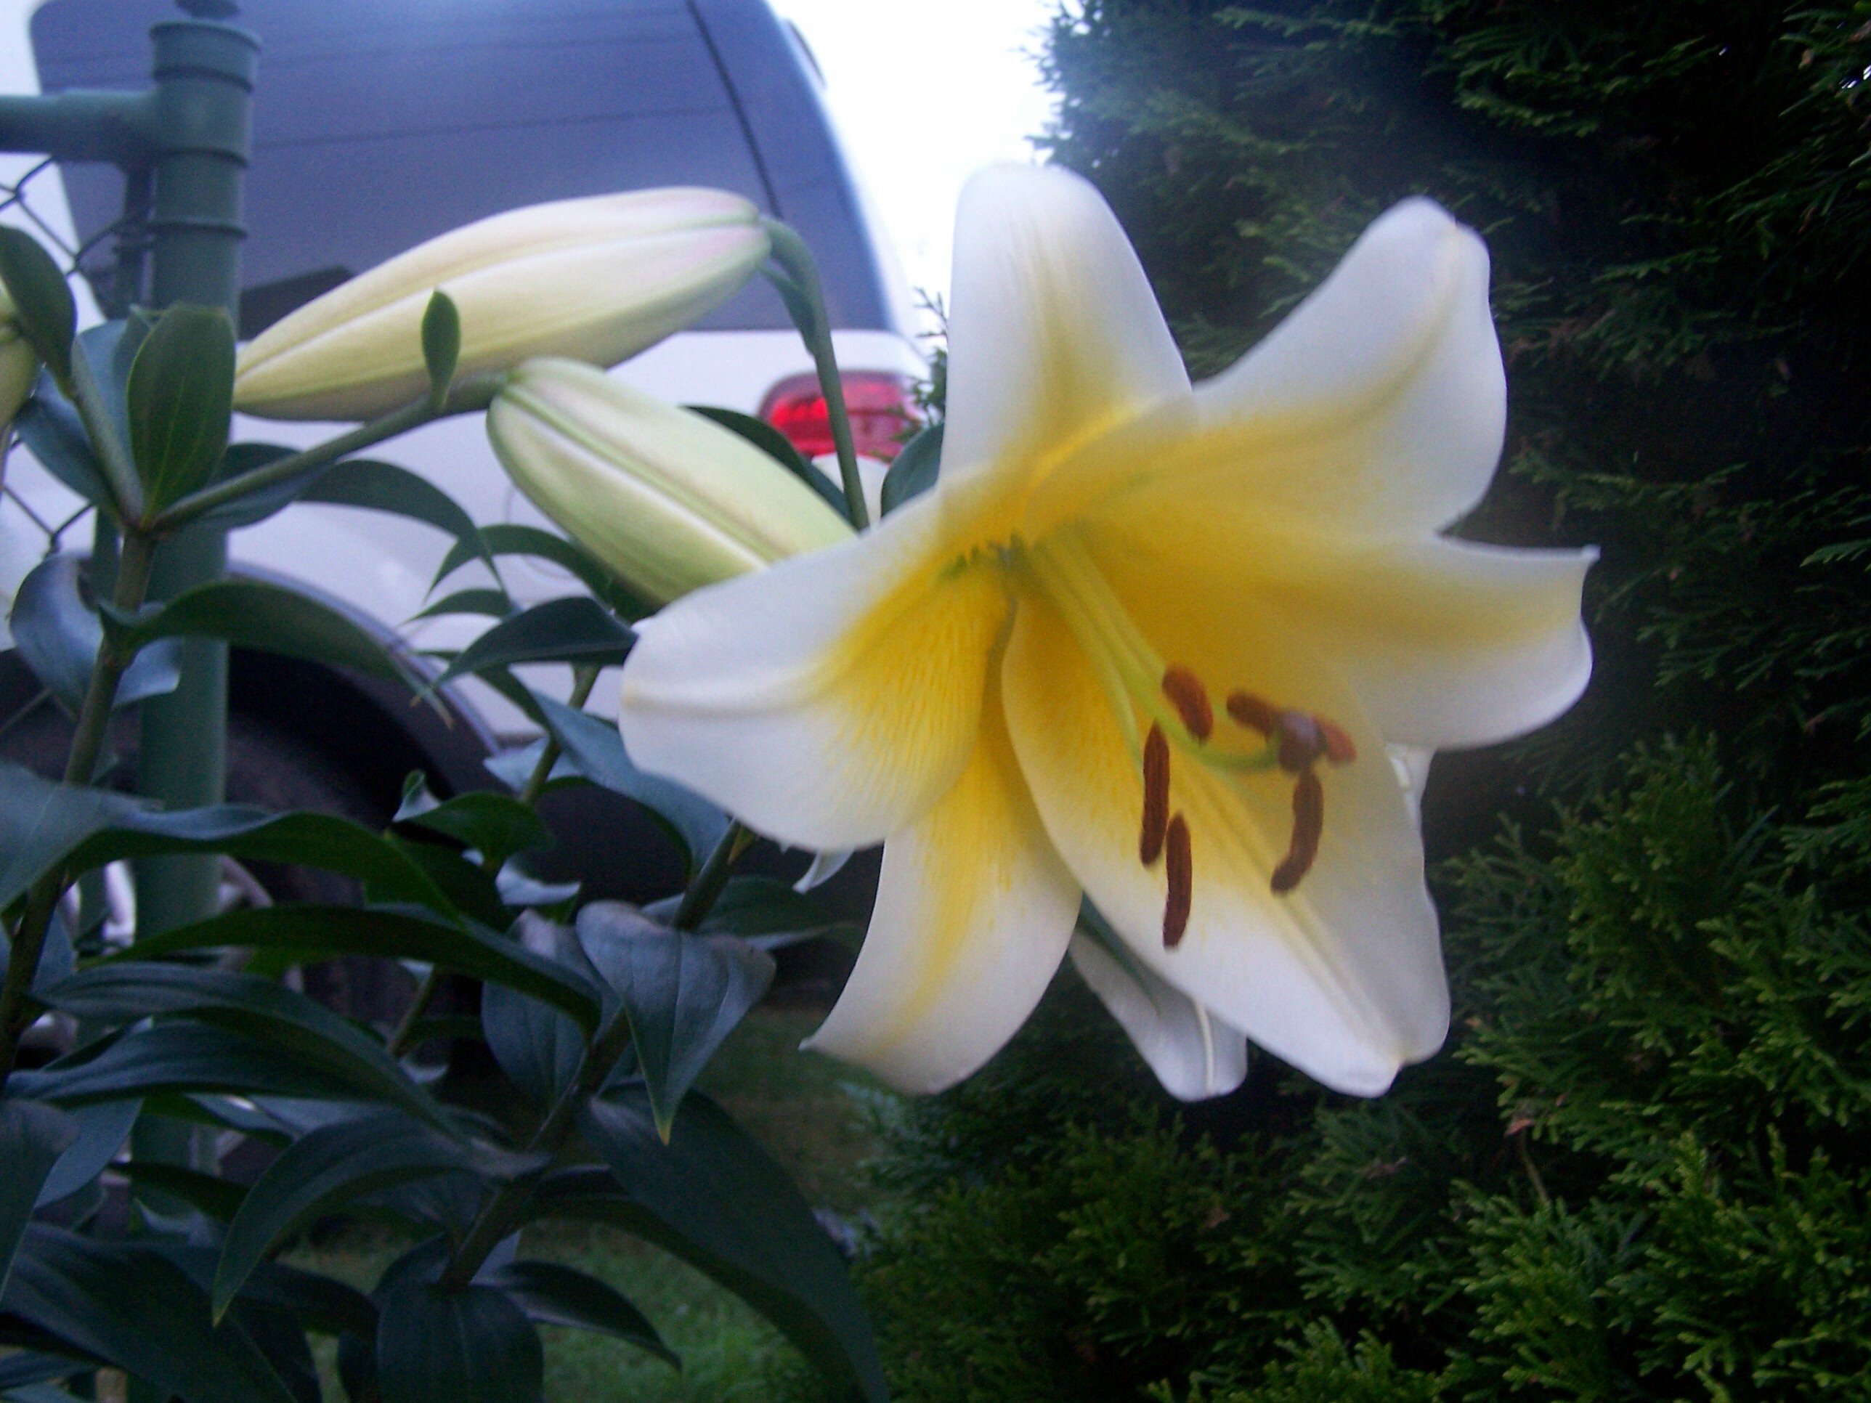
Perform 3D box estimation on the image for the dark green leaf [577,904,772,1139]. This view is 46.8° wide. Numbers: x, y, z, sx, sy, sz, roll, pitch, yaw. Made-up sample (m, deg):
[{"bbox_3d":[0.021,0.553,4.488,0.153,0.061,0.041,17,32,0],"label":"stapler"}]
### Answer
[{"bbox_3d":[-0.057,0.069,0.470,0.042,0.030,0.060,4,41,-4],"label":"dark green leaf"}]

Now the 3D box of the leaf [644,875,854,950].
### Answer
[{"bbox_3d":[-0.048,0.058,0.580,0.063,0.020,0.034,3,-1,-30],"label":"leaf"}]

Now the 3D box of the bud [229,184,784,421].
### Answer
[{"bbox_3d":[-0.106,-0.094,0.520,0.137,0.037,0.037,-17,0,0],"label":"bud"}]

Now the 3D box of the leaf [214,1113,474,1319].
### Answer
[{"bbox_3d":[-0.129,0.113,0.475,0.062,0.042,0.034,-1,7,-41],"label":"leaf"}]

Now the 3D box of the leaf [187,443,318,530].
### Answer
[{"bbox_3d":[-0.157,-0.049,0.495,0.034,0.020,0.020,2,6,-24],"label":"leaf"}]

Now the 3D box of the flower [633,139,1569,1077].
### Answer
[{"bbox_3d":[0.028,-0.020,0.468,0.192,0.182,0.120,2,10,-19],"label":"flower"}]

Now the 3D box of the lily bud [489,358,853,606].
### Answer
[{"bbox_3d":[-0.051,-0.039,0.483,0.108,0.039,0.039,31,0,-9],"label":"lily bud"}]

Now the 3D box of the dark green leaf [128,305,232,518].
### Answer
[{"bbox_3d":[-0.181,-0.070,0.520,0.026,0.052,0.030,8,5,-6],"label":"dark green leaf"}]

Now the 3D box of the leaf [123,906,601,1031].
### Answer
[{"bbox_3d":[-0.143,0.065,0.540,0.123,0.028,0.036,7,-1,-6],"label":"leaf"}]

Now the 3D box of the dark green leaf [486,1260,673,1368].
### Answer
[{"bbox_3d":[-0.093,0.159,0.560,0.062,0.022,0.032,21,-6,-18],"label":"dark green leaf"}]

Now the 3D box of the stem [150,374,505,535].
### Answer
[{"bbox_3d":[-0.134,-0.053,0.477,0.087,0.014,0.011,-21,0,3],"label":"stem"}]

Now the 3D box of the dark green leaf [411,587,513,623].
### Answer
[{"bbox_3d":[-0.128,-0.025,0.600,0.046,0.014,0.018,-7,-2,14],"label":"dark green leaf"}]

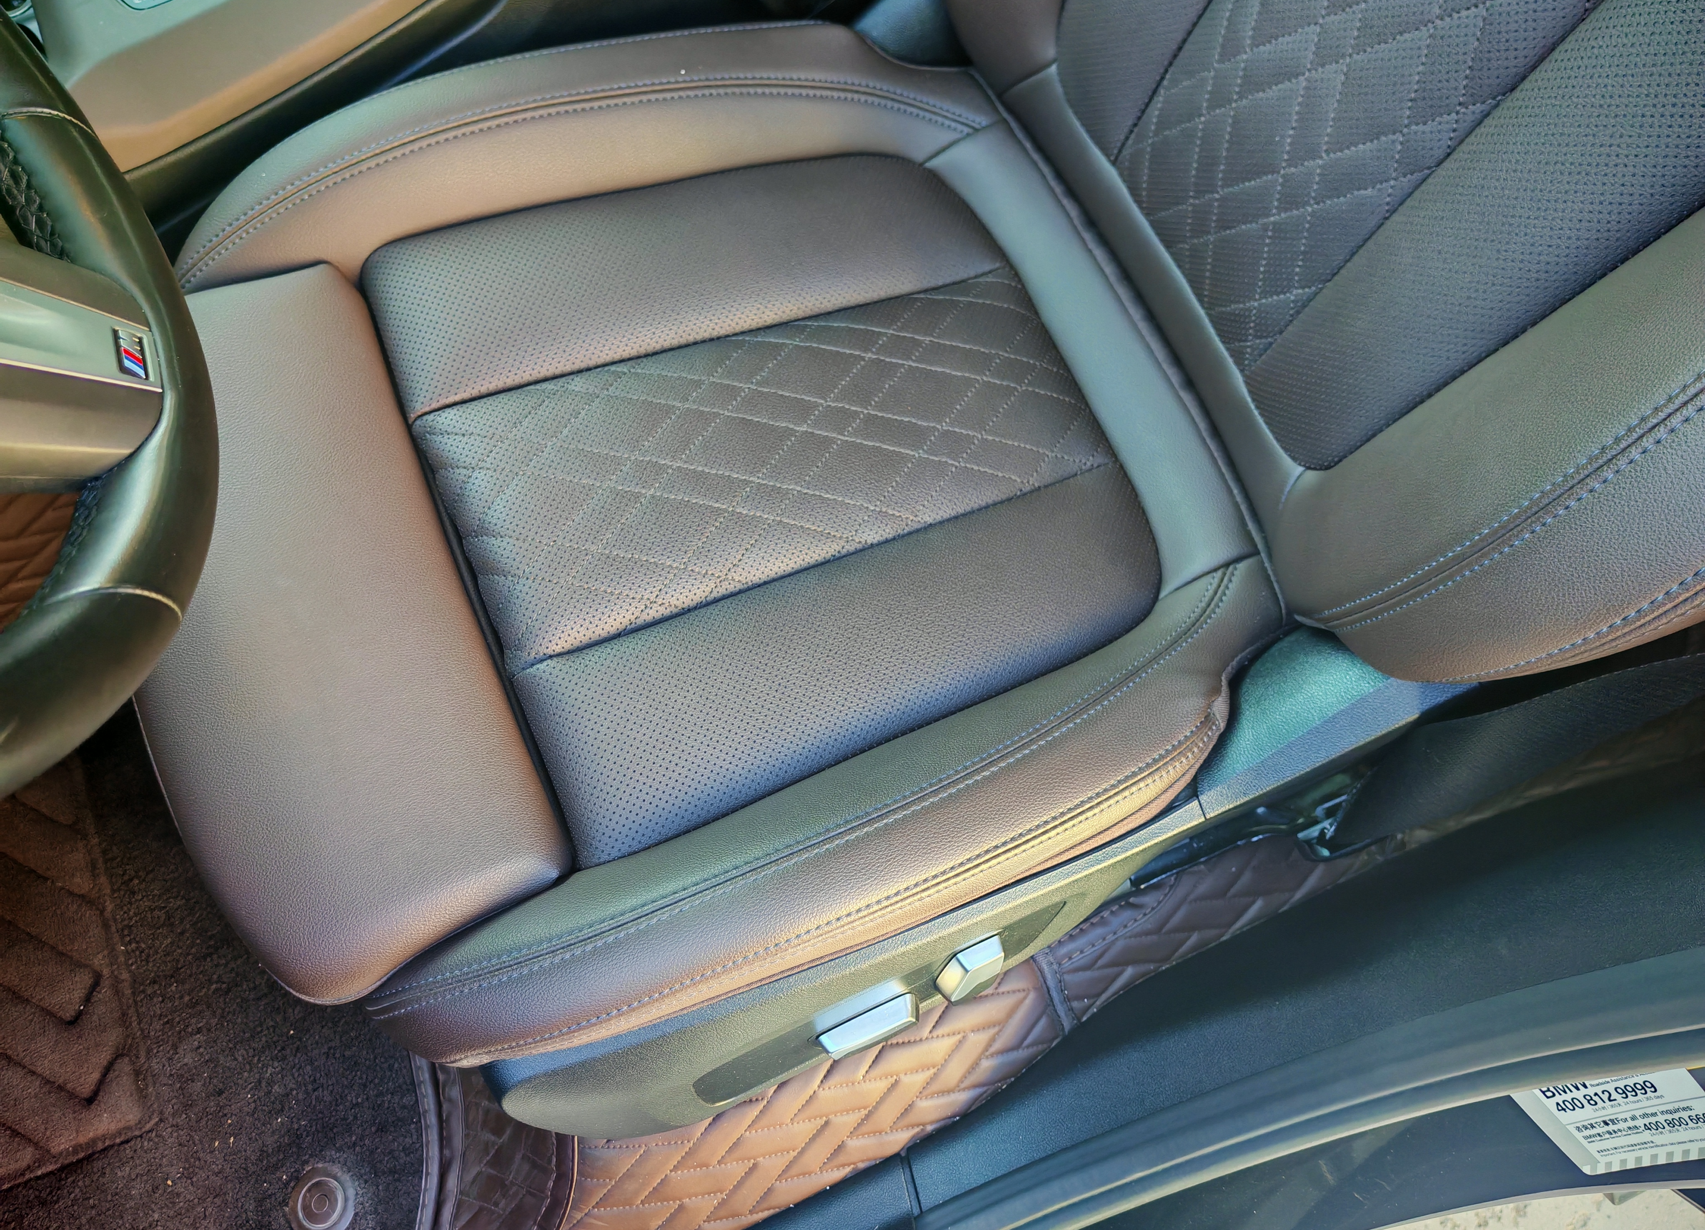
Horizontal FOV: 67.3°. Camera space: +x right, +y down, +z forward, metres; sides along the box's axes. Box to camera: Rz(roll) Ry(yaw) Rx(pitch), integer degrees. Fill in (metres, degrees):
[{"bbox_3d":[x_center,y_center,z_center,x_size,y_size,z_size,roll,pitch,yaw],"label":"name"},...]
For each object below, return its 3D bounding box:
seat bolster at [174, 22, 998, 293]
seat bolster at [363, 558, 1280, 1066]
[{"bbox_3d":[-0.129,-0.258,0.734,0.500,0.100,0.098,-18,71,-24],"label":"seat bolster"},{"bbox_3d":[0.028,0.089,0.608,0.504,0.105,0.103,-18,71,-24],"label":"seat bolster"}]

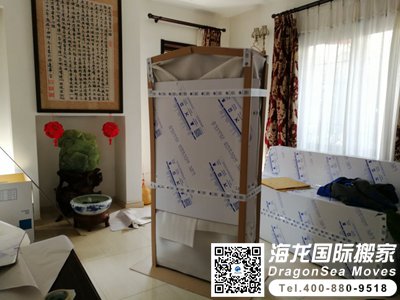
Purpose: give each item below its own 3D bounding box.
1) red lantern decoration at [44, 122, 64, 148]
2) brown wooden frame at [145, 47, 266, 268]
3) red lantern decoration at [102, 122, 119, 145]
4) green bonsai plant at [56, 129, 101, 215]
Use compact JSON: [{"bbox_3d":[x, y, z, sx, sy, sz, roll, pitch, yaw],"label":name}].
[{"bbox_3d":[-1.740,-0.197,3.730,0.215,0.310,0.200,-3,8,-28],"label":"red lantern decoration"},{"bbox_3d":[0.068,0.121,2.443,0.750,1.669,0.444,4,8,27],"label":"brown wooden frame"},{"bbox_3d":[-1.158,-0.211,4.039,0.205,0.295,0.200,-3,8,-28],"label":"red lantern decoration"},{"bbox_3d":[-1.424,0.269,3.730,0.500,1.017,0.325,-3,8,-29],"label":"green bonsai plant"}]

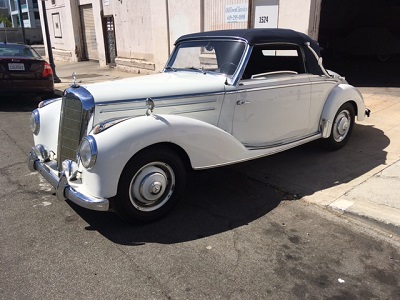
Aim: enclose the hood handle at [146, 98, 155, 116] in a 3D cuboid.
[{"bbox_3d":[-0.393,-0.332,2.625,0.060,0.138,0.080,-16,23,-37],"label":"hood handle"}]

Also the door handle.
[{"bbox_3d":[0.412,-0.450,3.176,0.175,0.040,0.050,-16,23,-37],"label":"door handle"}]

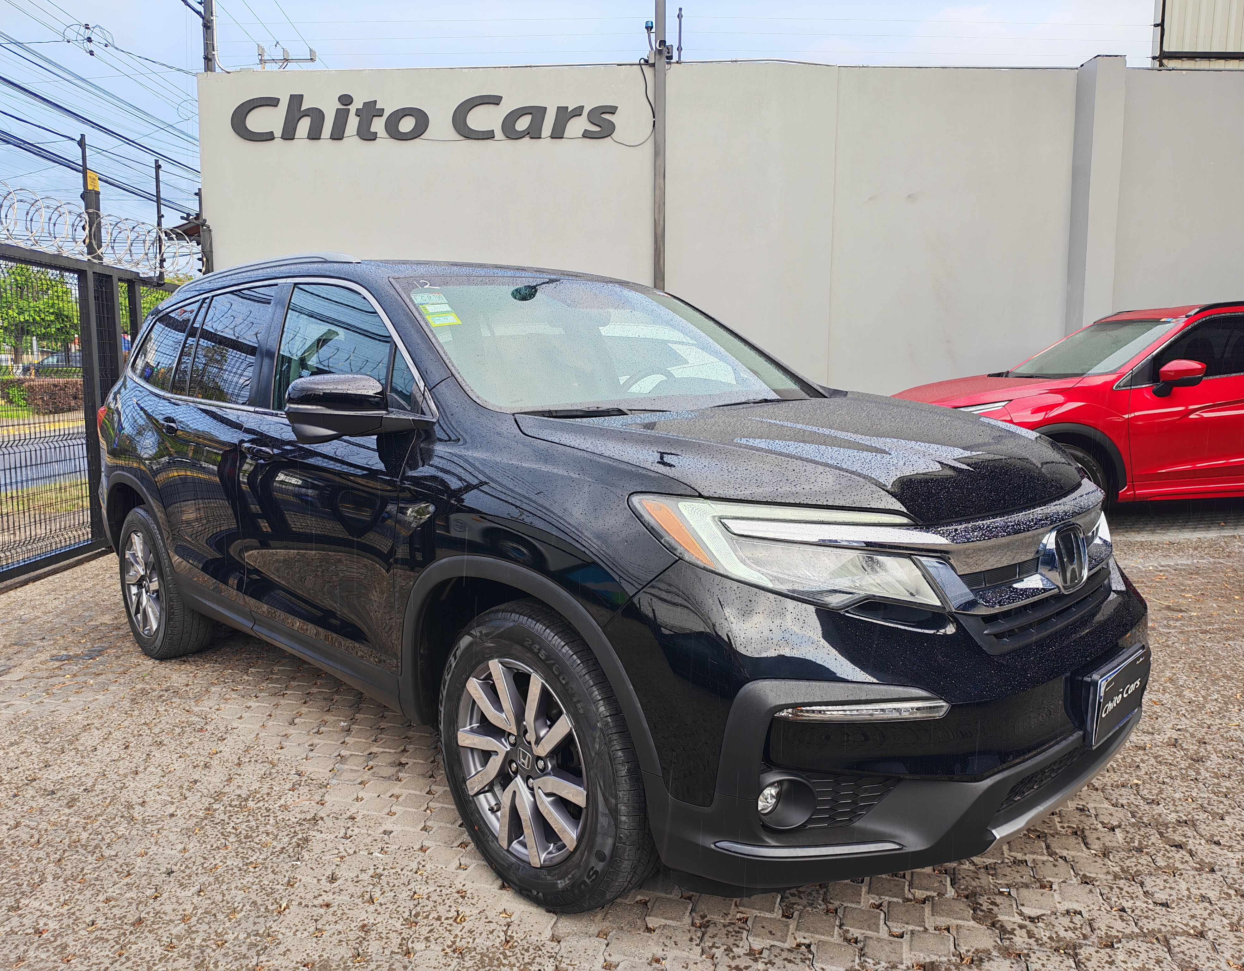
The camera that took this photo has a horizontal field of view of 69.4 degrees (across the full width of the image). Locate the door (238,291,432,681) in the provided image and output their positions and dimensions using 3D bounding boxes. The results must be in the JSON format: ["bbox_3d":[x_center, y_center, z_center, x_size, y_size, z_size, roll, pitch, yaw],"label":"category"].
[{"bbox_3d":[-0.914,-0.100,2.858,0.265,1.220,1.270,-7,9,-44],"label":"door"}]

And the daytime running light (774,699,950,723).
[{"bbox_3d":[0.458,0.421,1.712,0.340,0.050,0.085,-1,6,-4],"label":"daytime running light"}]

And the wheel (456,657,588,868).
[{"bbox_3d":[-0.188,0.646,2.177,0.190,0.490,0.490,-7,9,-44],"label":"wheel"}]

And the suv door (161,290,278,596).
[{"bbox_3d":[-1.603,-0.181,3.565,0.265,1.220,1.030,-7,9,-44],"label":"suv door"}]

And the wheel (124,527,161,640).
[{"bbox_3d":[-2.151,0.445,4.193,0.190,0.490,0.490,-7,9,-44],"label":"wheel"}]

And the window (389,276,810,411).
[{"bbox_3d":[0.031,-0.461,3.064,1.500,0.140,0.880,-7,40,-44],"label":"window"}]

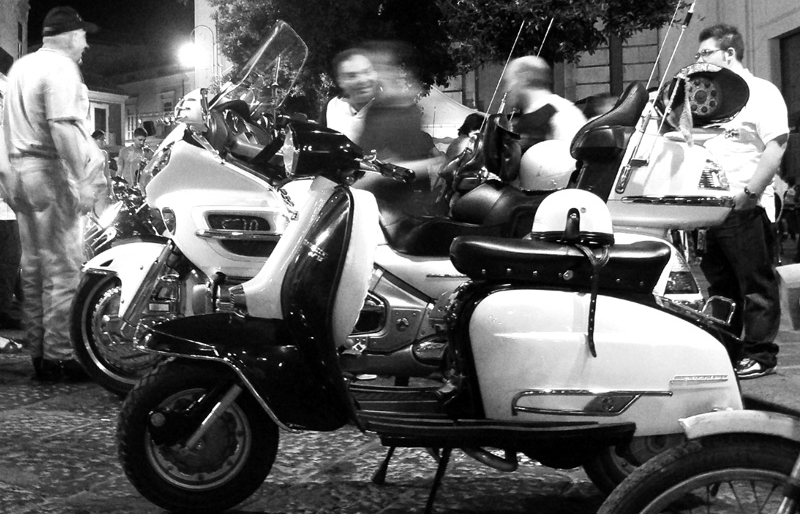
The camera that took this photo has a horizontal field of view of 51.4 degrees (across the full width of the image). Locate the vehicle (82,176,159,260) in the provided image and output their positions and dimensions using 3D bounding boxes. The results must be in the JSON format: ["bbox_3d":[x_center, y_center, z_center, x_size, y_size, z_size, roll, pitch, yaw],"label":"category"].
[{"bbox_3d":[-1.250,-0.060,5.500,2.150,1.080,0.850,-2,4,-22],"label":"vehicle"}]

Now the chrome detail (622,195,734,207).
[{"bbox_3d":[0.977,-0.195,2.930,0.400,0.042,0.040,0,4,6],"label":"chrome detail"}]

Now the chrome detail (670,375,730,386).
[{"bbox_3d":[0.766,0.315,2.120,0.155,0.027,0.012,-1,4,-10],"label":"chrome detail"}]

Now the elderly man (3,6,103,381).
[{"bbox_3d":[-1.640,-0.310,3.930,0.360,1.760,0.500,-3,5,-40],"label":"elderly man"}]

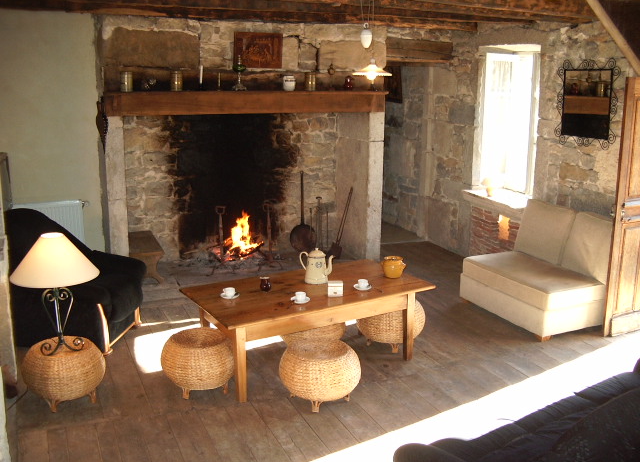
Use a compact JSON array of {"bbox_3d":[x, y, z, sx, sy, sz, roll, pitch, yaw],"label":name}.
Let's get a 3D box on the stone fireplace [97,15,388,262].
[{"bbox_3d":[-0.732,-0.816,7.072,2.740,2.493,0.629,-5,14,-21],"label":"stone fireplace"}]

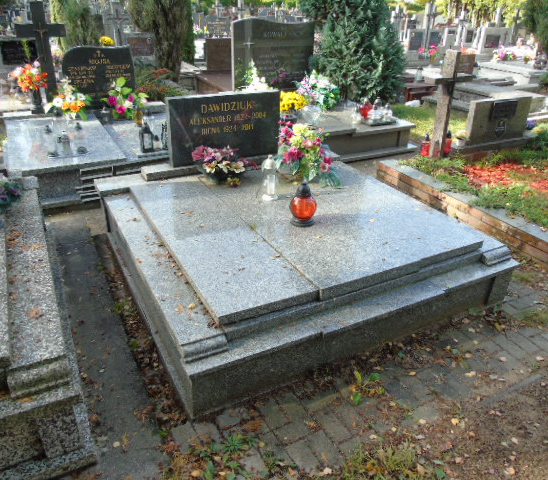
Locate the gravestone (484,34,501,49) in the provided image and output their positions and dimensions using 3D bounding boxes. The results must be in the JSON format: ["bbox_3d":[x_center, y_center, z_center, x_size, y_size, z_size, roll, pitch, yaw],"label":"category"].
[{"bbox_3d":[5.497,-4.979,11.592,0.443,0.340,0.082,-13,32,-26],"label":"gravestone"}]

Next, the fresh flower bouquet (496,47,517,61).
[{"bbox_3d":[5.498,-4.458,11.061,0.453,0.288,0.361,-13,32,-26],"label":"fresh flower bouquet"}]

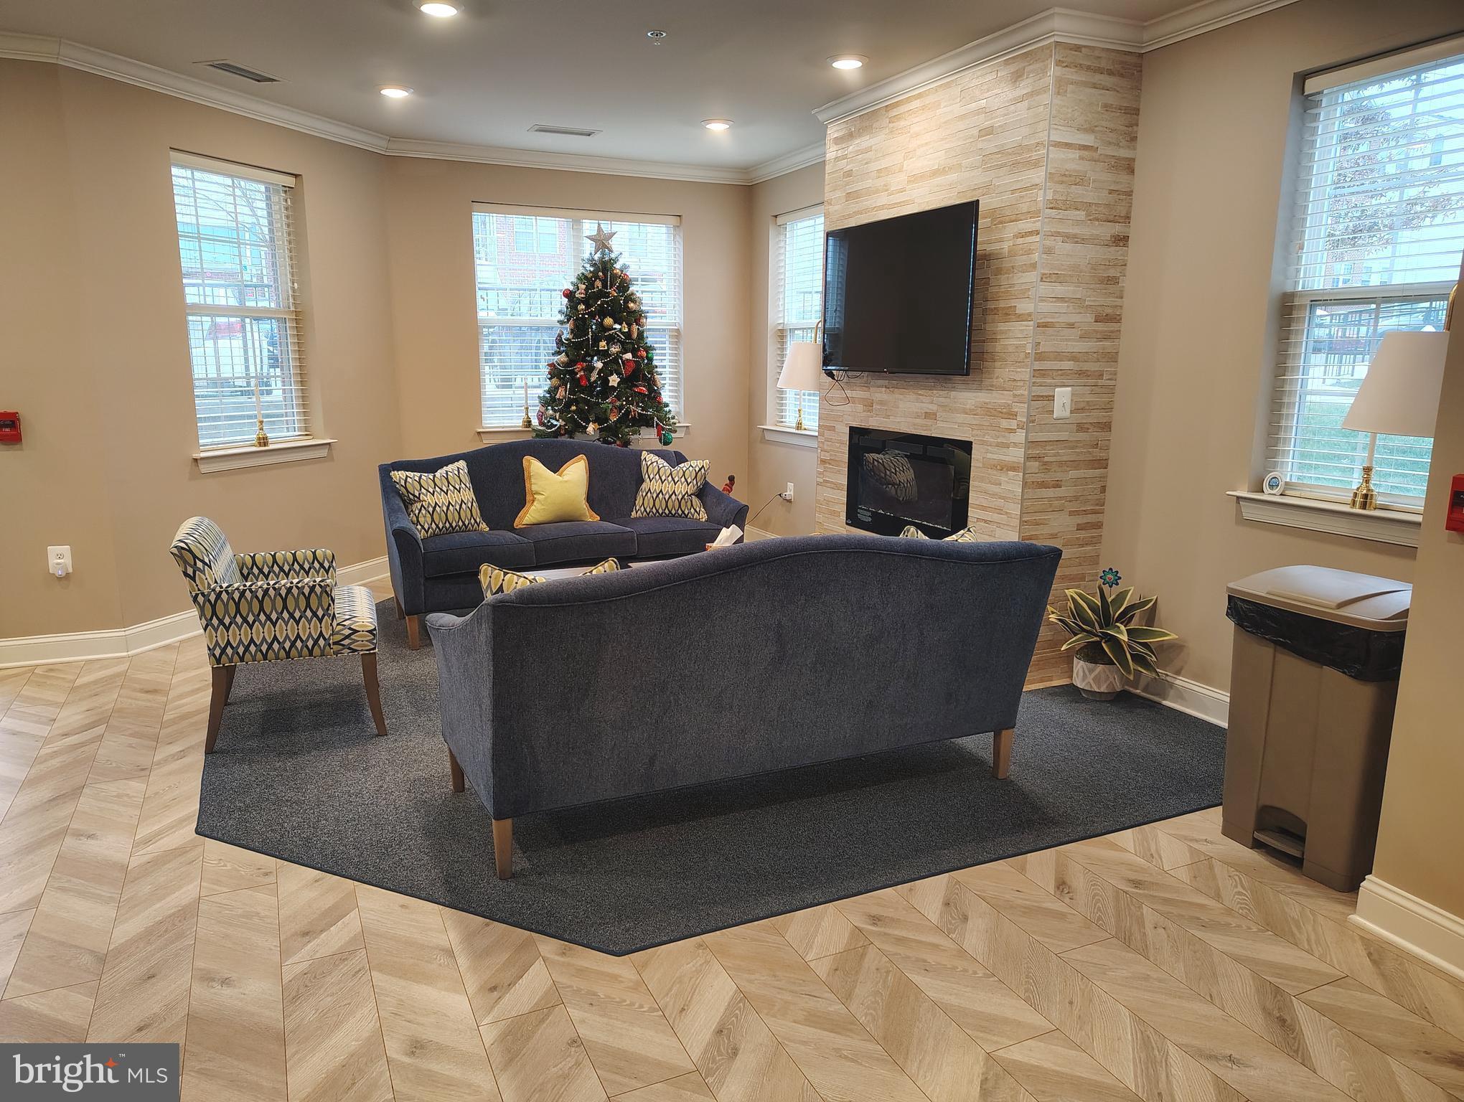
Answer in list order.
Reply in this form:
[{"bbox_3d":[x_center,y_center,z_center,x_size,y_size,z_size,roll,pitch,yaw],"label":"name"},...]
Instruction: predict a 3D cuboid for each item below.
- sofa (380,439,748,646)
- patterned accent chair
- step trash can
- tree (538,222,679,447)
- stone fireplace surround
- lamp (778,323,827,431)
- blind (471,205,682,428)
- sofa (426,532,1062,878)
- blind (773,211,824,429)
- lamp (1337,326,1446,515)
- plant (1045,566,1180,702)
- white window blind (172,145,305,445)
[{"bbox_3d":[-0.942,-0.113,5.697,1.922,0.954,0.827,-5,12,-25],"label":"sofa"},{"bbox_3d":[-1.778,0.257,4.071,0.693,0.849,0.626,-4,12,-20],"label":"patterned accent chair"},{"bbox_3d":[1.801,0.510,3.020,0.417,0.834,0.514,-5,12,-24],"label":"step trash can"},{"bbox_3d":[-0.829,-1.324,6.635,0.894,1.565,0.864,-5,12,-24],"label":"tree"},{"bbox_3d":[1.119,-0.903,5.248,0.447,2.719,1.877,-5,12,-24],"label":"stone fireplace surround"},{"bbox_3d":[0.533,-1.171,6.823,0.402,0.678,0.402,-5,12,-24],"label":"lamp"},{"bbox_3d":[-1.083,-1.642,7.313,1.505,1.475,0.067,-5,12,-24],"label":"blind"},{"bbox_3d":[0.058,0.352,3.419,1.922,0.954,0.834,-4,12,-23],"label":"sofa"},{"bbox_3d":[0.544,-1.611,7.190,0.067,1.475,0.879,-5,12,-24],"label":"blind"},{"bbox_3d":[2.130,-0.416,3.173,0.402,0.589,0.402,-5,12,-24],"label":"lamp"},{"bbox_3d":[1.621,0.364,4.428,0.432,0.559,0.462,1,11,0],"label":"plant"},{"bbox_3d":[-2.653,-1.305,5.523,0.067,1.445,0.872,5,12,20],"label":"white window blind"}]

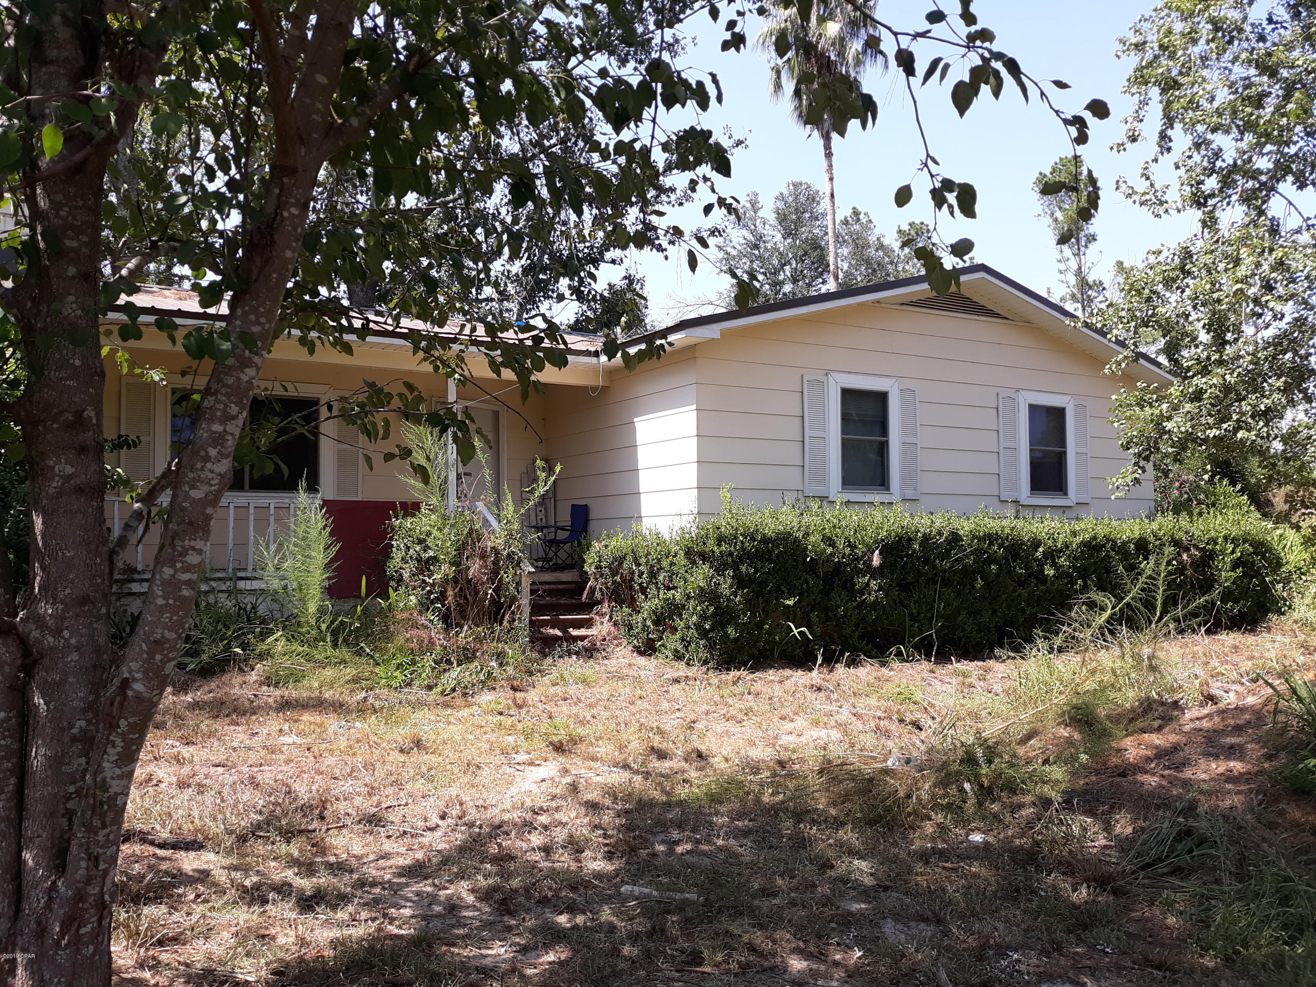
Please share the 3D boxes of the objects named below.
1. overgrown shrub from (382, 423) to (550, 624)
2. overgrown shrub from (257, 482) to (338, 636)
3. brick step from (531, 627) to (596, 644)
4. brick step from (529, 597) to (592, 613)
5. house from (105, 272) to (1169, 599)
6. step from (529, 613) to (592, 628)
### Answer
[{"bbox_3d":[-1.951,0.333,10.948,1.650,2.080,1.400,0,-3,-10],"label":"overgrown shrub"},{"bbox_3d":[-3.474,0.629,10.262,0.760,1.470,0.720,1,-3,-19],"label":"overgrown shrub"},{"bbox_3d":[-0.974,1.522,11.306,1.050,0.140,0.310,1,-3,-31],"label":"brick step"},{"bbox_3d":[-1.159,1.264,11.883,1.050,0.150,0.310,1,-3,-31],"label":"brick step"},{"bbox_3d":[-1.080,-0.555,15.950,14.100,4.150,10.500,1,-3,-31],"label":"house"},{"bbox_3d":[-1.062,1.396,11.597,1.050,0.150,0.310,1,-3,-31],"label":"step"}]

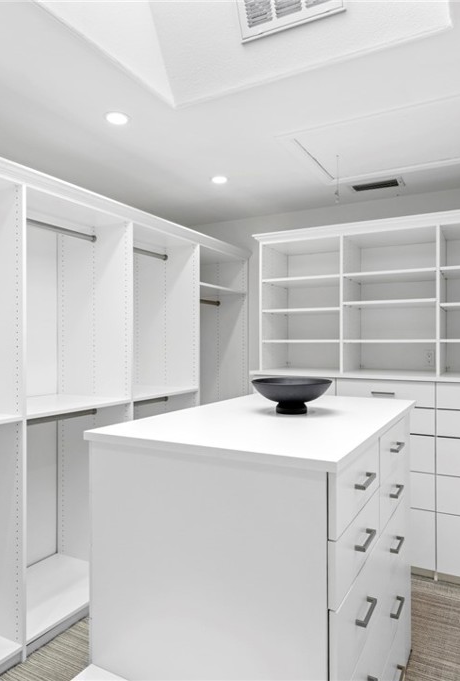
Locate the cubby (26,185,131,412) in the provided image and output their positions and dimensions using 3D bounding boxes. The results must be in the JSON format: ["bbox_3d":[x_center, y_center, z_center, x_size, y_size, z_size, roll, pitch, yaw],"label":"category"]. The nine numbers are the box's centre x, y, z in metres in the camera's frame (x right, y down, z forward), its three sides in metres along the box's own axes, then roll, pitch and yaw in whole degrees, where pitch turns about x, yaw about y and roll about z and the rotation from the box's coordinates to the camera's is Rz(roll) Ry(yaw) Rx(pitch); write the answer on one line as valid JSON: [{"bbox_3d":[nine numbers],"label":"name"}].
[{"bbox_3d":[-1.015,-0.169,2.502,0.610,1.053,0.712,0,0,29],"label":"cubby"}]

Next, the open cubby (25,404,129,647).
[{"bbox_3d":[-1.011,0.869,2.494,0.610,1.012,0.712,0,0,29],"label":"open cubby"}]

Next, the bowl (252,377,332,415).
[{"bbox_3d":[0.238,0.216,1.742,0.307,0.118,0.307,0,0,0],"label":"bowl"}]

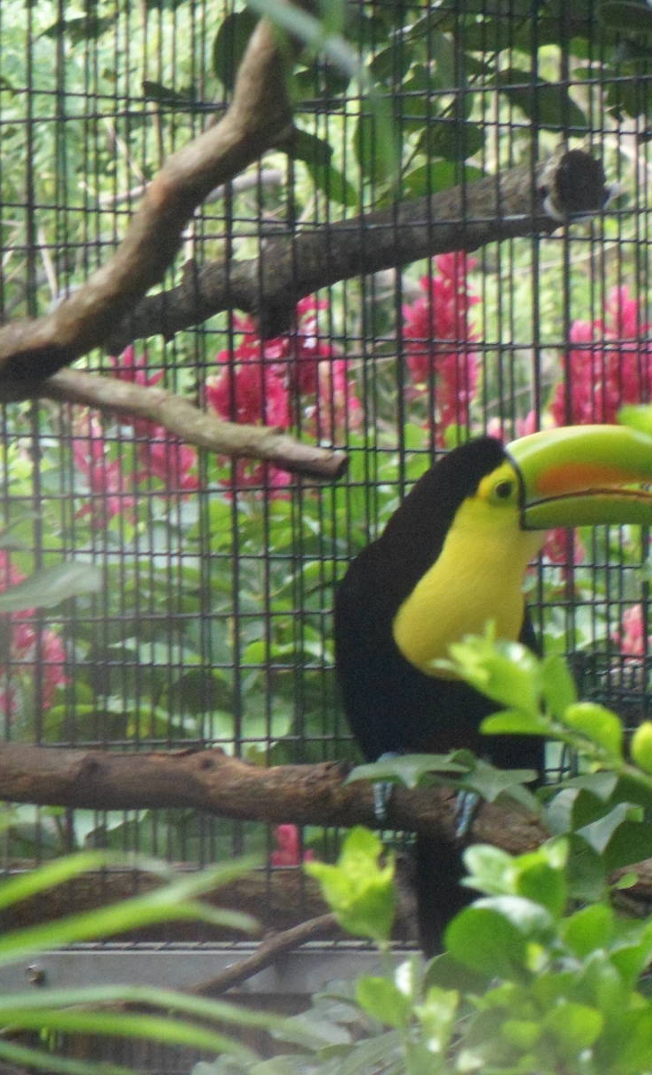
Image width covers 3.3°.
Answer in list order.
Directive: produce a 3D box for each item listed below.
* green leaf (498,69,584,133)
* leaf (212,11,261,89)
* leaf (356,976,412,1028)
[{"bbox_3d":[0.138,-0.278,7.150,0.068,0.030,0.016,30,0,0],"label":"green leaf"},{"bbox_3d":[-0.054,-0.312,7.150,0.038,0.054,0.015,6,0,0],"label":"leaf"},{"bbox_3d":[0.025,0.203,4.900,0.020,0.027,0.012,-45,0,-8],"label":"leaf"}]

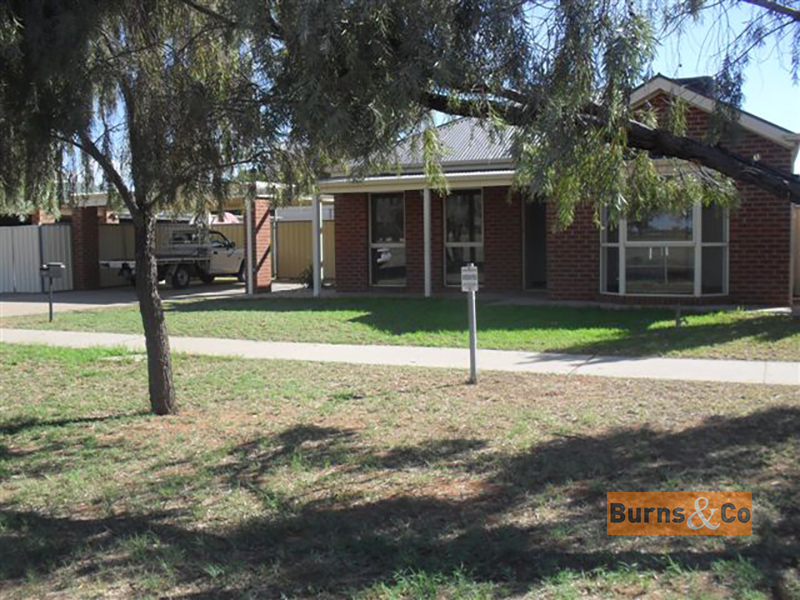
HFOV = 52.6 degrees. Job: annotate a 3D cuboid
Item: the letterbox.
[{"bbox_3d":[-6.002,-0.514,14.000,0.240,0.250,0.330,1,5,21],"label":"letterbox"}]

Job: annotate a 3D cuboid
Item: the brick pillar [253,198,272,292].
[{"bbox_3d":[-3.318,-1.263,18.809,0.330,2.120,0.620,1,5,21],"label":"brick pillar"}]

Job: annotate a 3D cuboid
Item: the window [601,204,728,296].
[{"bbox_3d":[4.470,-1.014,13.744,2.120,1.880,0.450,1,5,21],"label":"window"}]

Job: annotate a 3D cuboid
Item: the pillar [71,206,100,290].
[{"bbox_3d":[-8.426,-1.381,21.699,0.340,2.220,0.620,1,5,21],"label":"pillar"}]

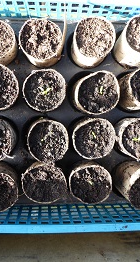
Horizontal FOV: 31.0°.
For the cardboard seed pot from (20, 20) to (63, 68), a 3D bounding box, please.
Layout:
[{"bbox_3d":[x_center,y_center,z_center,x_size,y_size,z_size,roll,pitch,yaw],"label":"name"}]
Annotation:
[{"bbox_3d":[-0.033,-0.099,0.311,0.045,0.098,0.045,0,95,-4],"label":"cardboard seed pot"}]

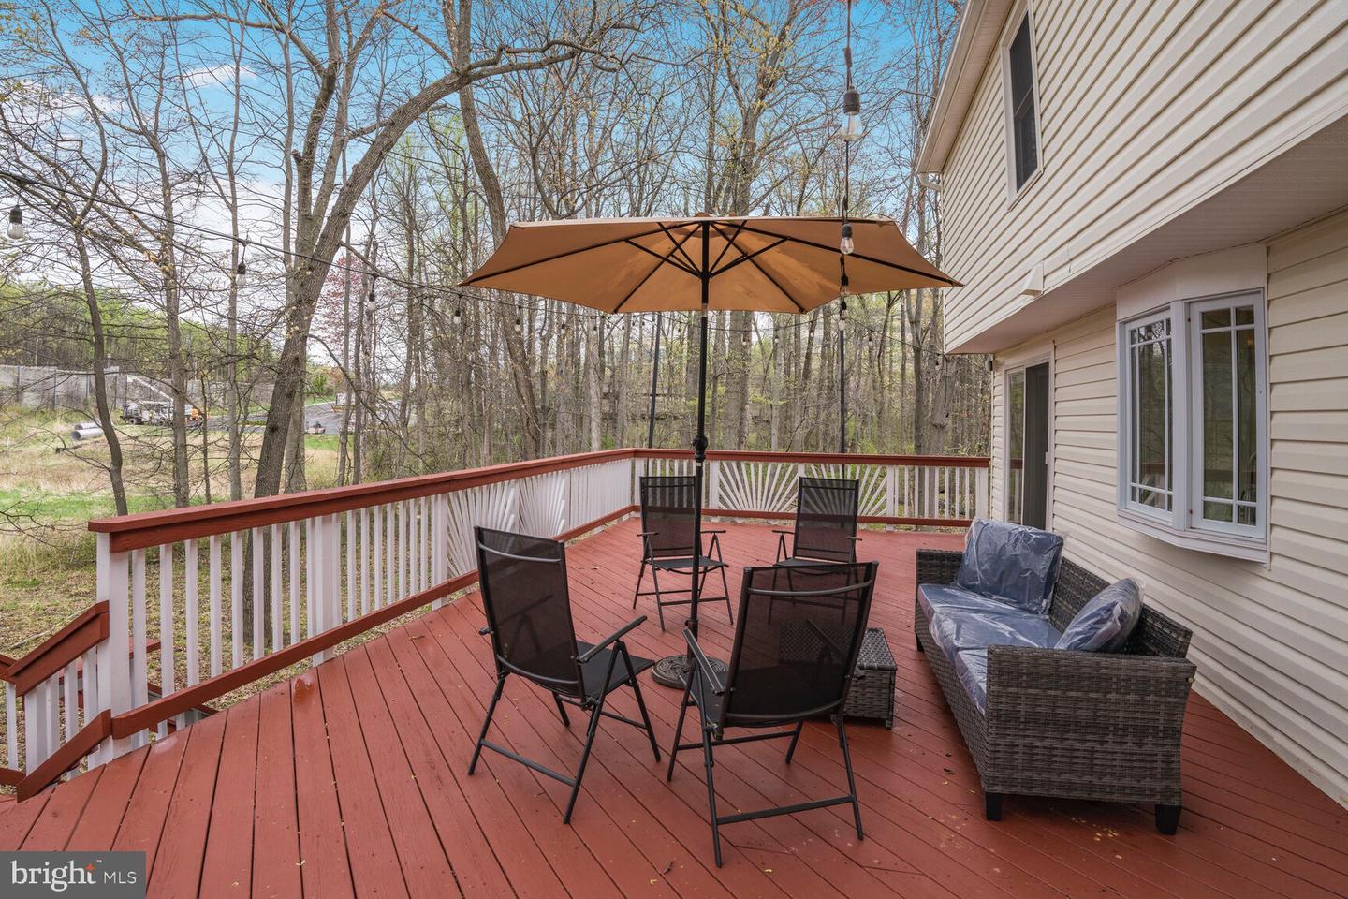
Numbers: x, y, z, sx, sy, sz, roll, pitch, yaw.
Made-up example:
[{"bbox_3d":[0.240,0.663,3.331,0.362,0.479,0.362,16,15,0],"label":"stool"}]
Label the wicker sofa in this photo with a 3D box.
[{"bbox_3d":[1.762,1.016,3.129,0.711,0.751,1.772,0,2,13],"label":"wicker sofa"}]

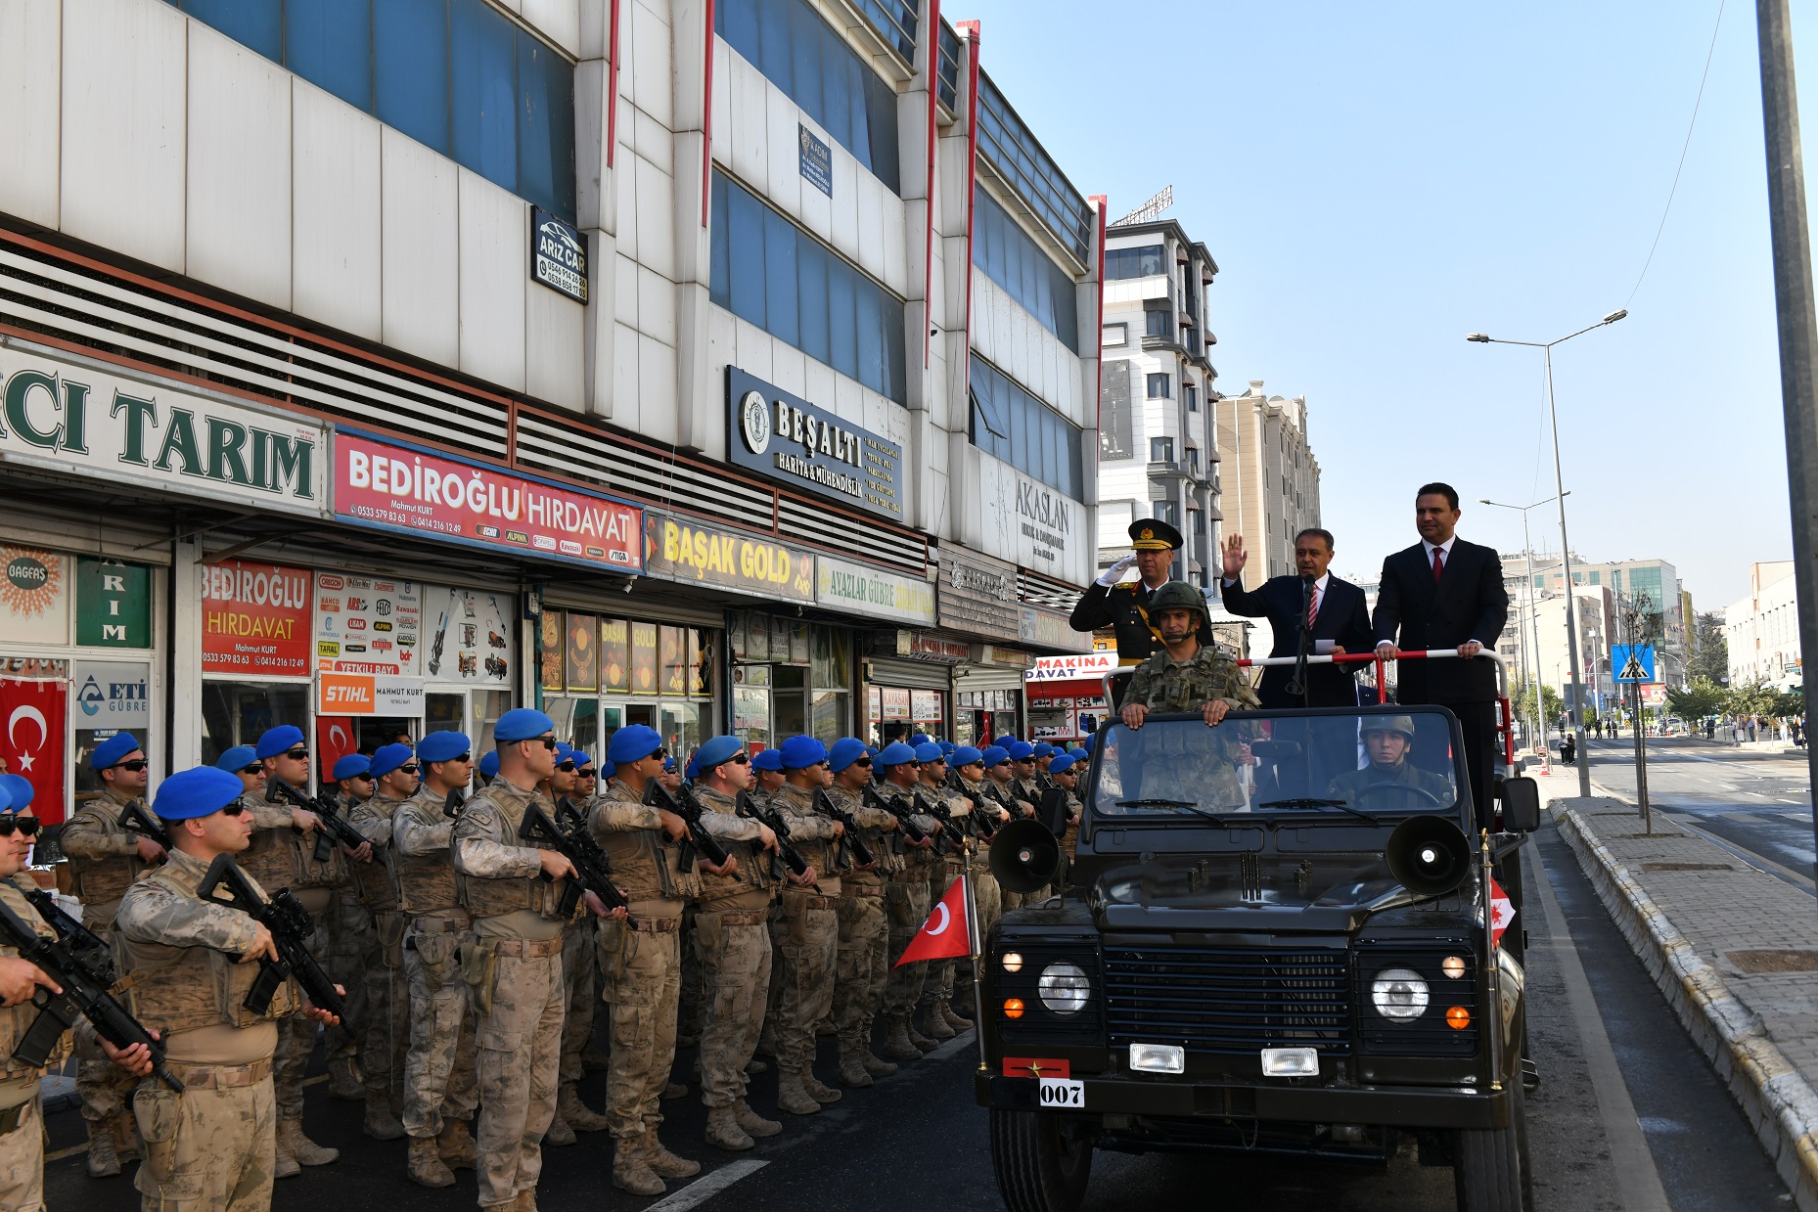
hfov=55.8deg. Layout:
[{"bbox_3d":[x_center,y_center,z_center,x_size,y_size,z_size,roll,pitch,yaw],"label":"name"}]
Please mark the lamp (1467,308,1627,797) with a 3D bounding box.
[{"bbox_3d":[14.632,-1.021,38.269,3.450,10.500,0.350,-4,-5,23],"label":"lamp"}]

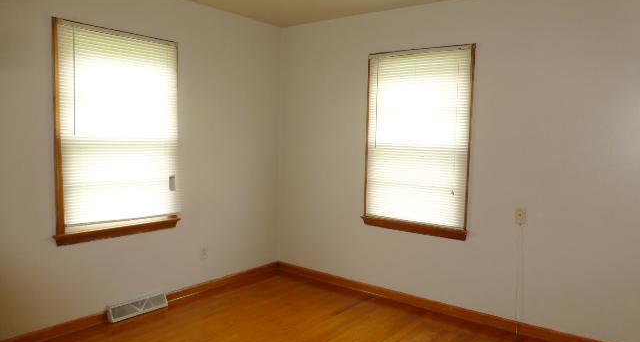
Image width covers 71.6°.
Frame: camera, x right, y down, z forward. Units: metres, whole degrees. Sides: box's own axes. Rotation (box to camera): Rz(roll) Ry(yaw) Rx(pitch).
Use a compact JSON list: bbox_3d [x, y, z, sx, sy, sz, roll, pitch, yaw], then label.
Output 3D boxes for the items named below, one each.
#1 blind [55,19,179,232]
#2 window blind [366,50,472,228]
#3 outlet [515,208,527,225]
[{"bbox_3d":[-1.396,-0.253,3.156,0.090,1.440,0.925,5,6,38],"label":"blind"},{"bbox_3d":[0.756,-0.262,3.548,0.865,1.370,0.050,5,6,38],"label":"window blind"},{"bbox_3d":[1.392,0.316,3.079,0.073,0.116,0.014,5,6,38],"label":"outlet"}]

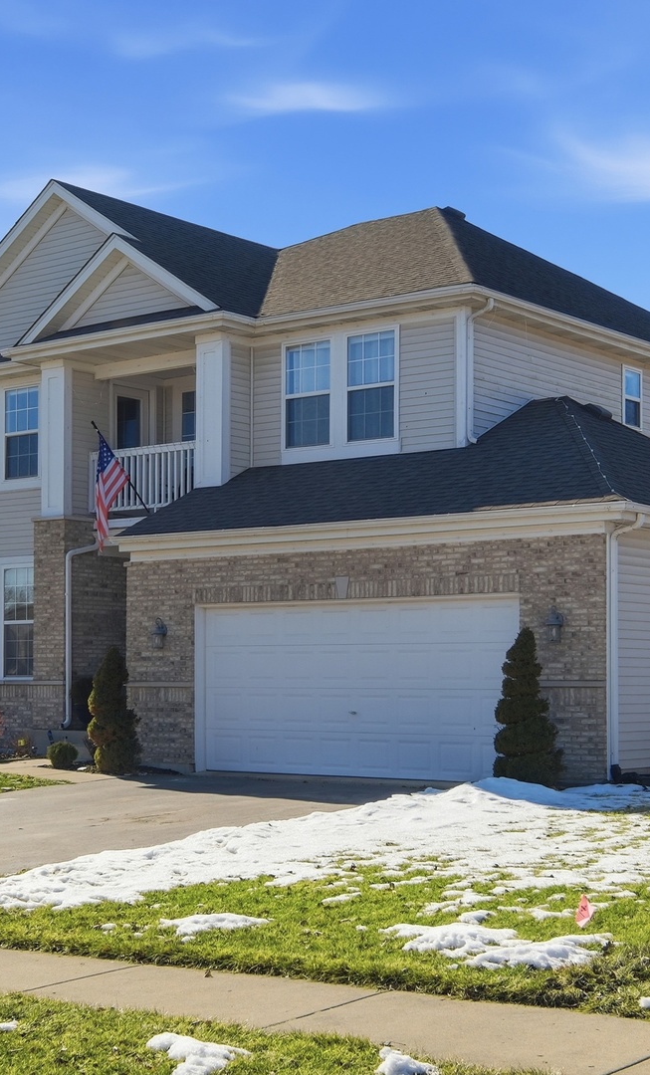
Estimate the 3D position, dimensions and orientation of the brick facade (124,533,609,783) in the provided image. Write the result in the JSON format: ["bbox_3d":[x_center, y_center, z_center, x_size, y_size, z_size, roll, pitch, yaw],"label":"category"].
[{"bbox_3d":[0.224,1.504,19.471,7.230,2.710,0.250,-4,-6,38],"label":"brick facade"}]

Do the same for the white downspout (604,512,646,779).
[{"bbox_3d":[3.218,1.133,17.114,0.420,2.860,0.120,-4,-6,38],"label":"white downspout"}]

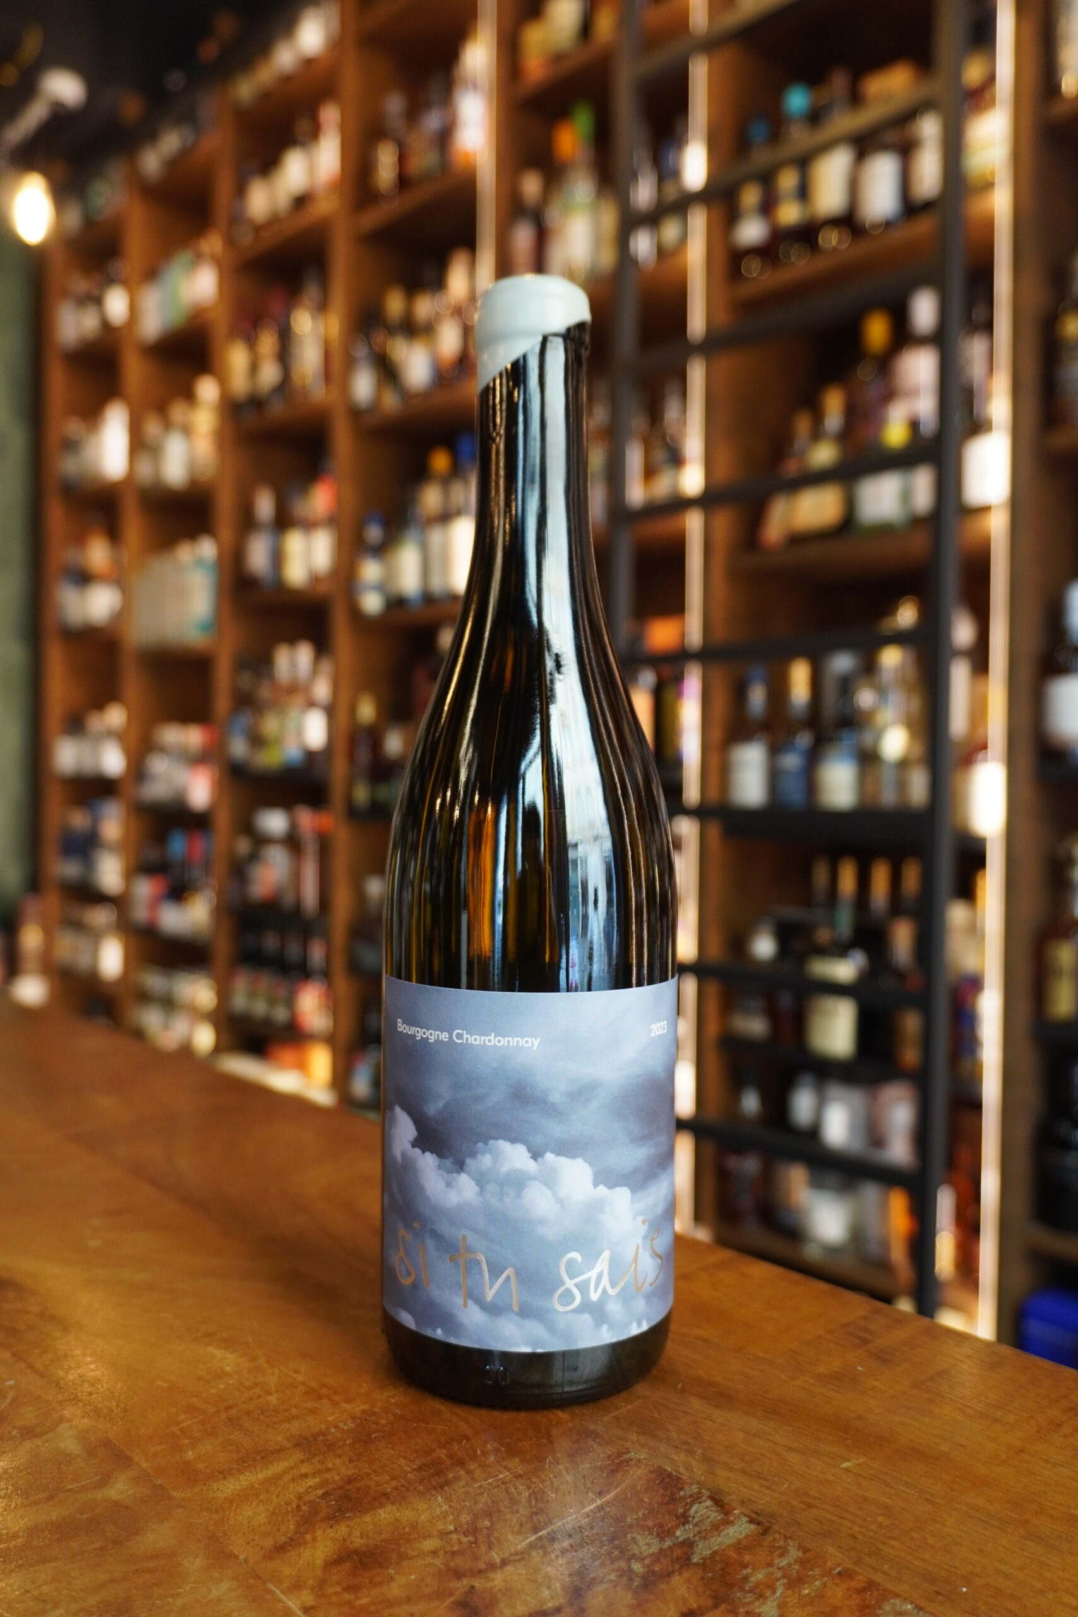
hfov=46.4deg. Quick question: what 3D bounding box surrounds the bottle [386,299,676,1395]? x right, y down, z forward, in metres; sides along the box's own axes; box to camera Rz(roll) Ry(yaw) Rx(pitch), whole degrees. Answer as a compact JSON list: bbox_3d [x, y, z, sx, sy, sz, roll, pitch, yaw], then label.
[{"bbox_3d":[-0.002,0.004,0.355,0.083,0.297,0.083,0,1,0],"label":"bottle"}]

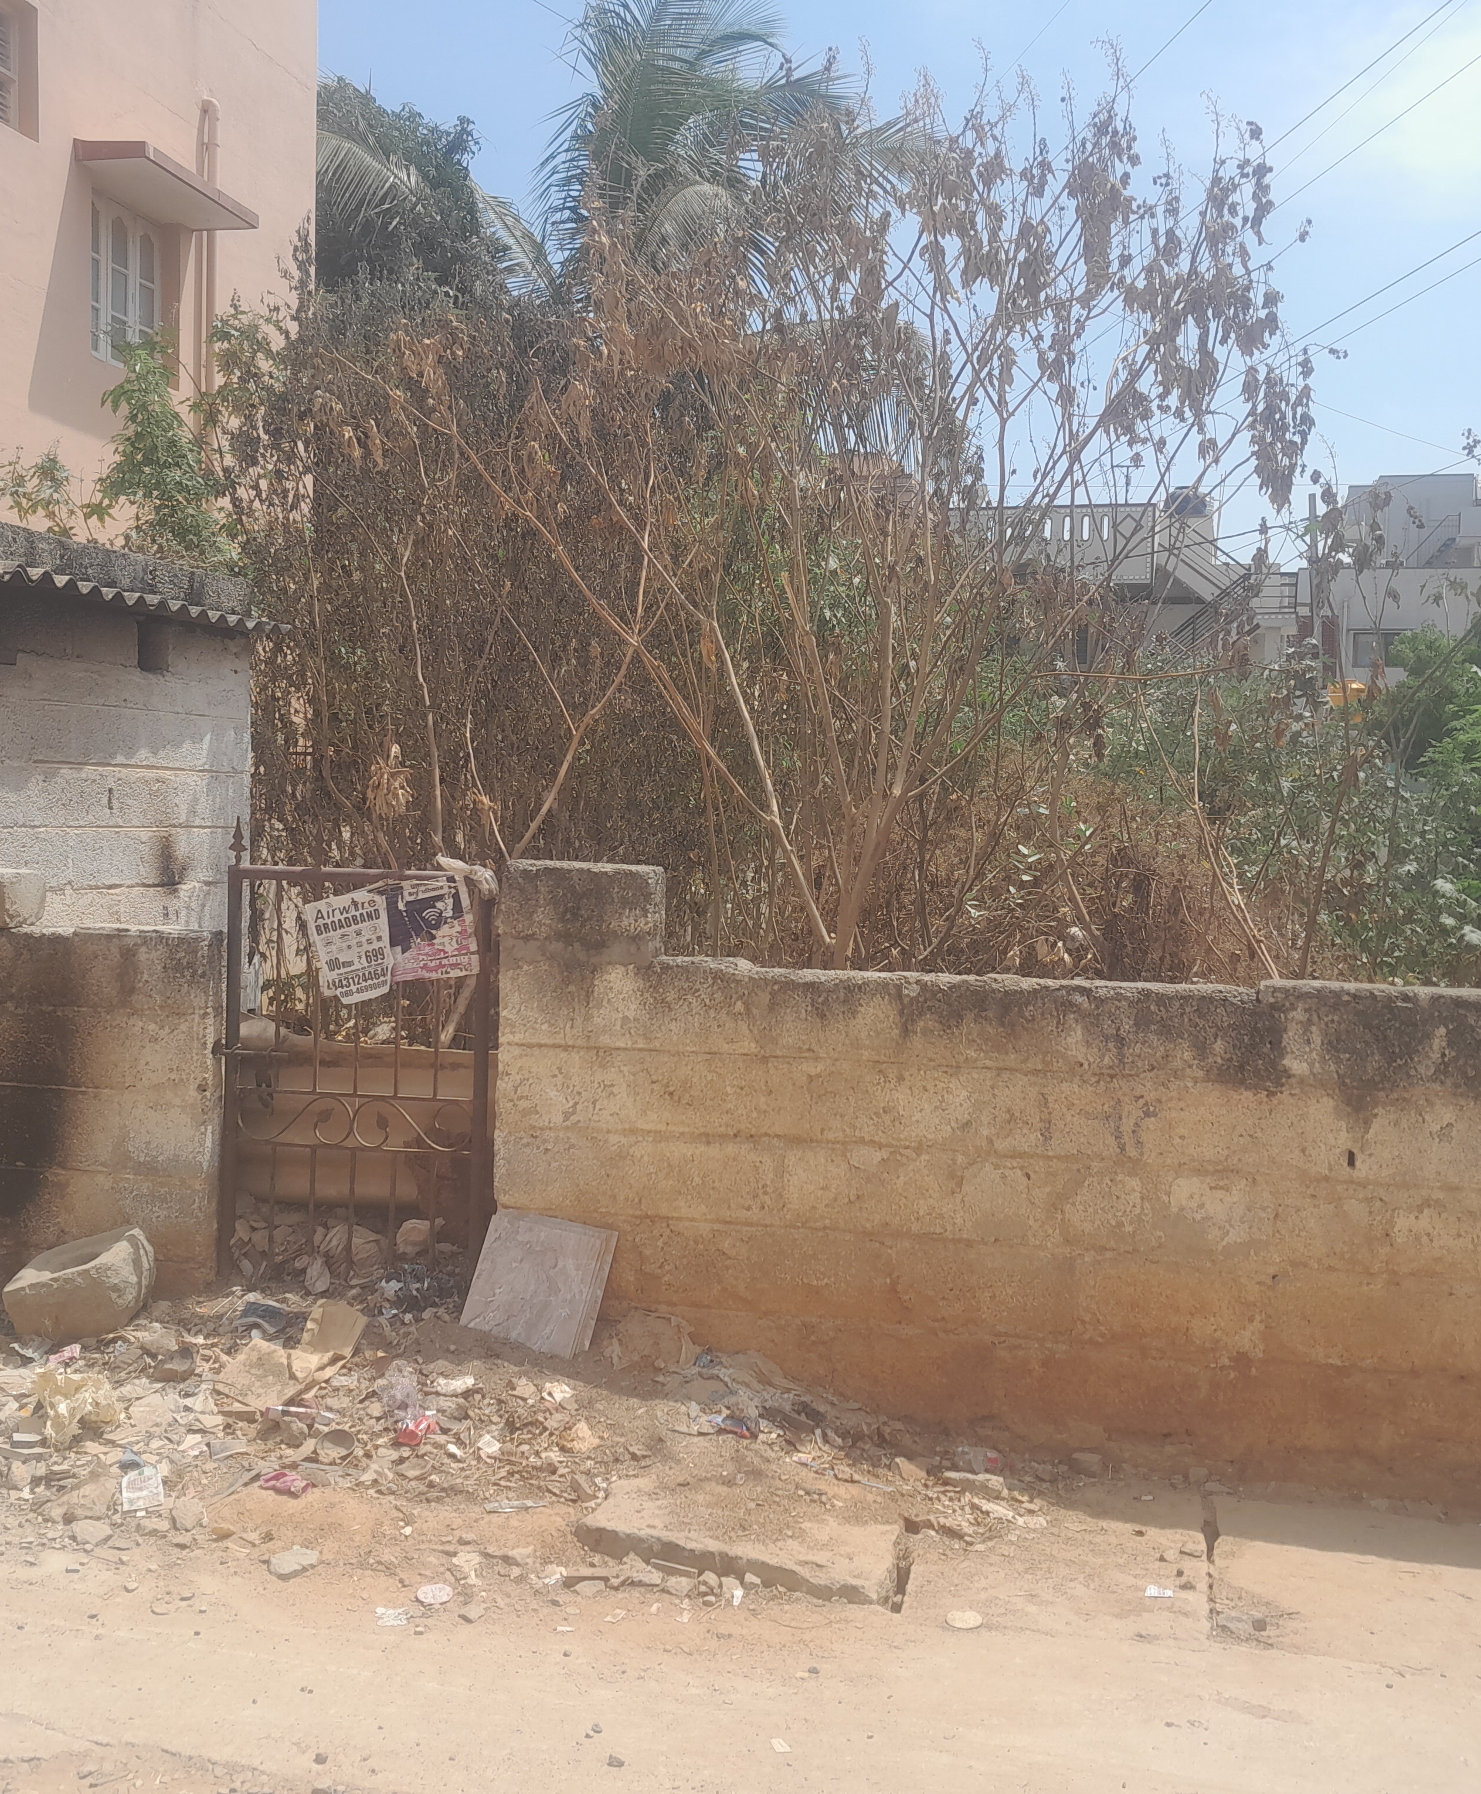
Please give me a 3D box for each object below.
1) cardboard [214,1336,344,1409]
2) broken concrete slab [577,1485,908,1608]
[{"bbox_3d":[-1.135,1.152,4.502,0.268,0.060,0.227,7,20,32],"label":"cardboard"},{"bbox_3d":[0.016,1.359,3.927,0.632,0.075,0.450,10,3,12],"label":"broken concrete slab"}]

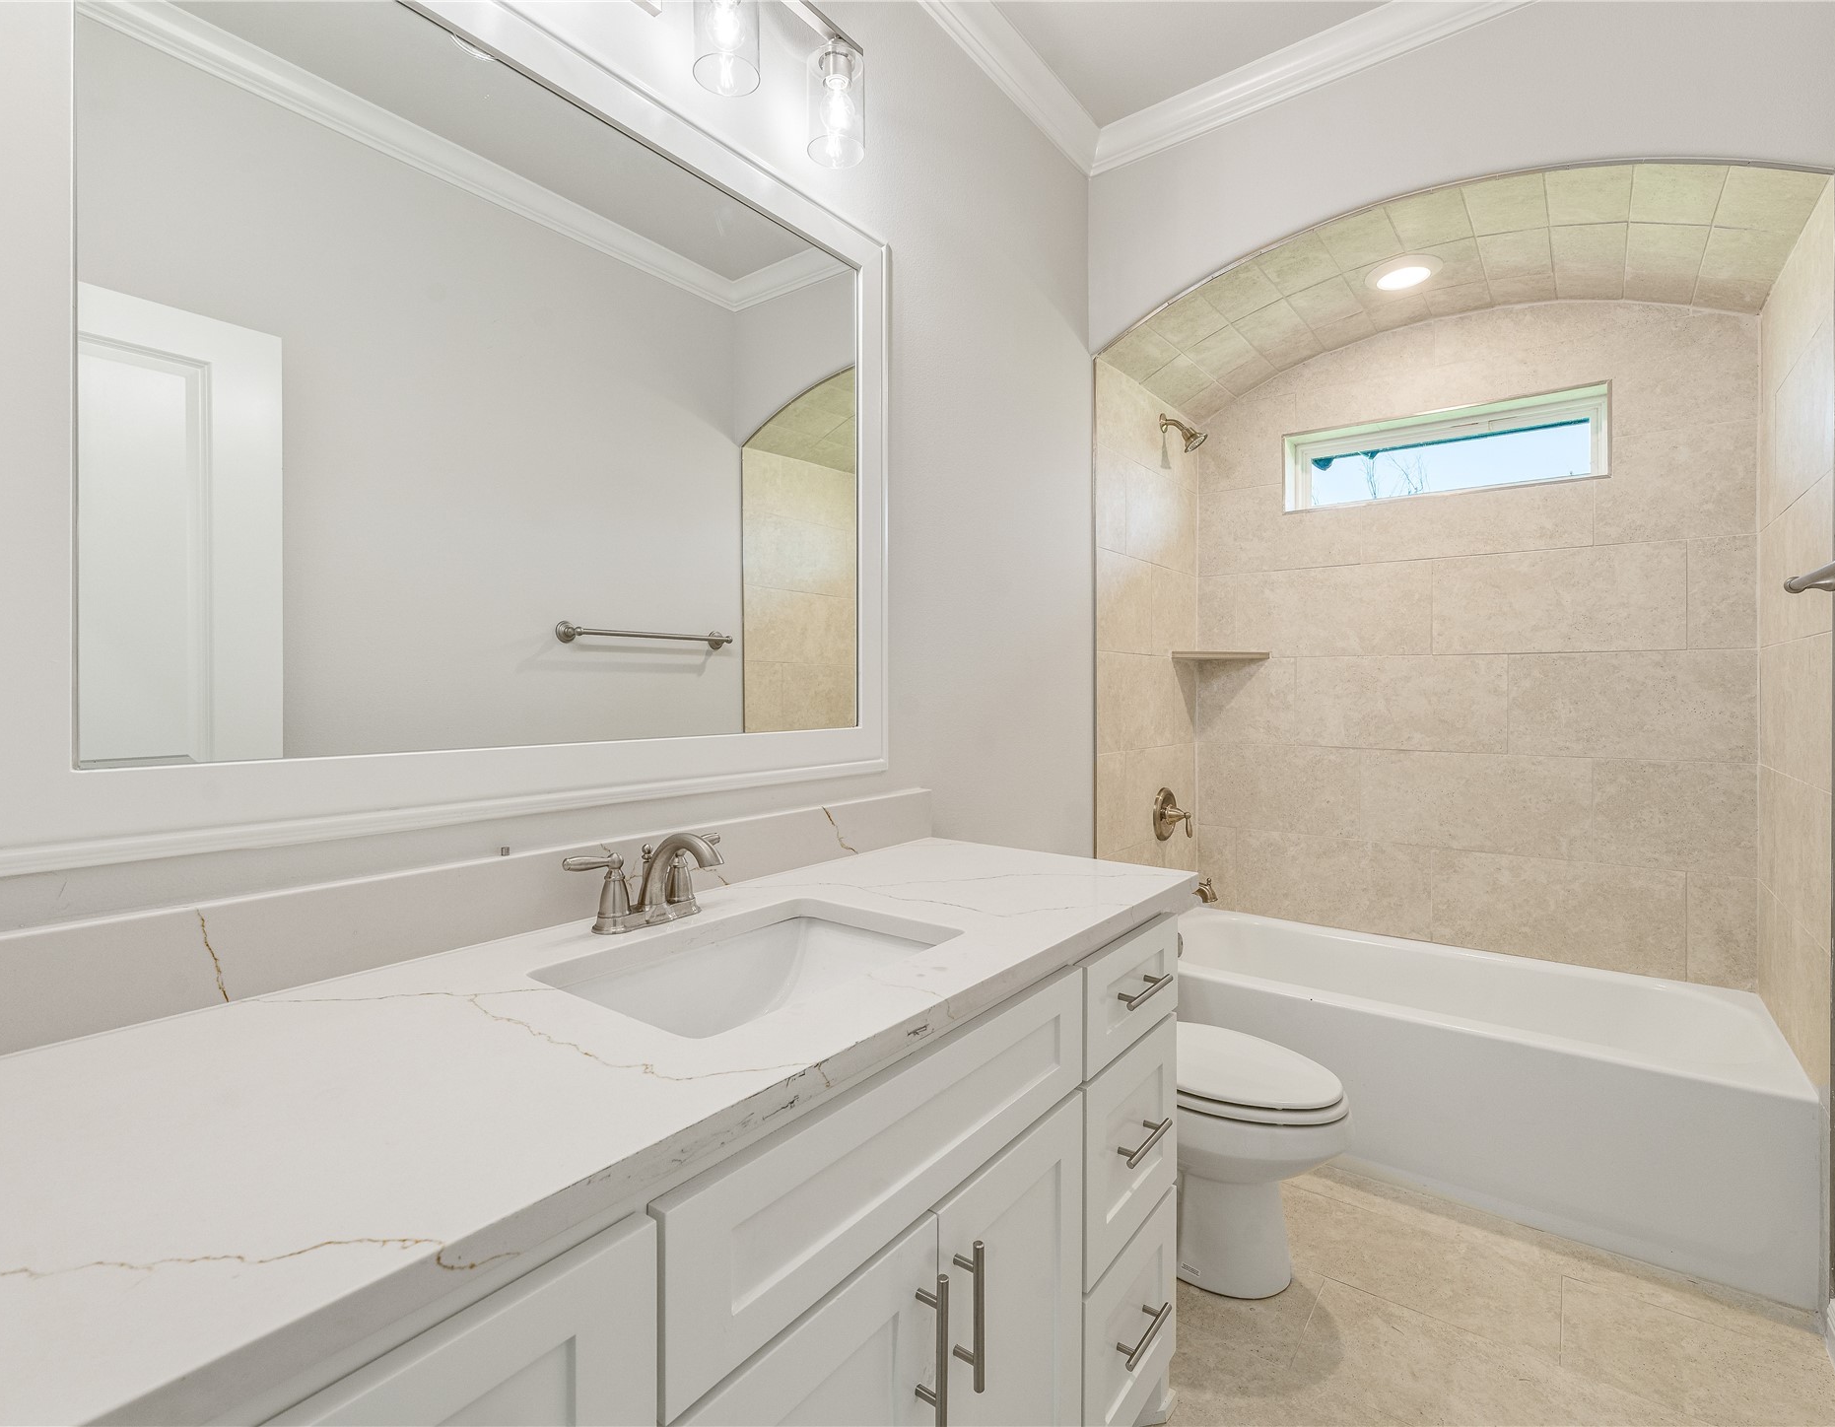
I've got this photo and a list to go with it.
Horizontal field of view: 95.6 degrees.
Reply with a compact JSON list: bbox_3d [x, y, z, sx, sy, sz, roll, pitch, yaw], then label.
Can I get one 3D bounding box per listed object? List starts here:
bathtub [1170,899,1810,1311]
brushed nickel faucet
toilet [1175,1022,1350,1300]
[{"bbox_3d":[1.417,0.957,2.386,1.504,0.420,0.752,1,2,38],"label":"bathtub"},{"bbox_3d":[-0.316,0.219,1.107,0.192,0.126,0.245,1,2,38],"label":"brushed nickel faucet"},{"bbox_3d":[0.567,0.807,1.890,0.713,0.740,0.431,1,2,38],"label":"toilet"}]

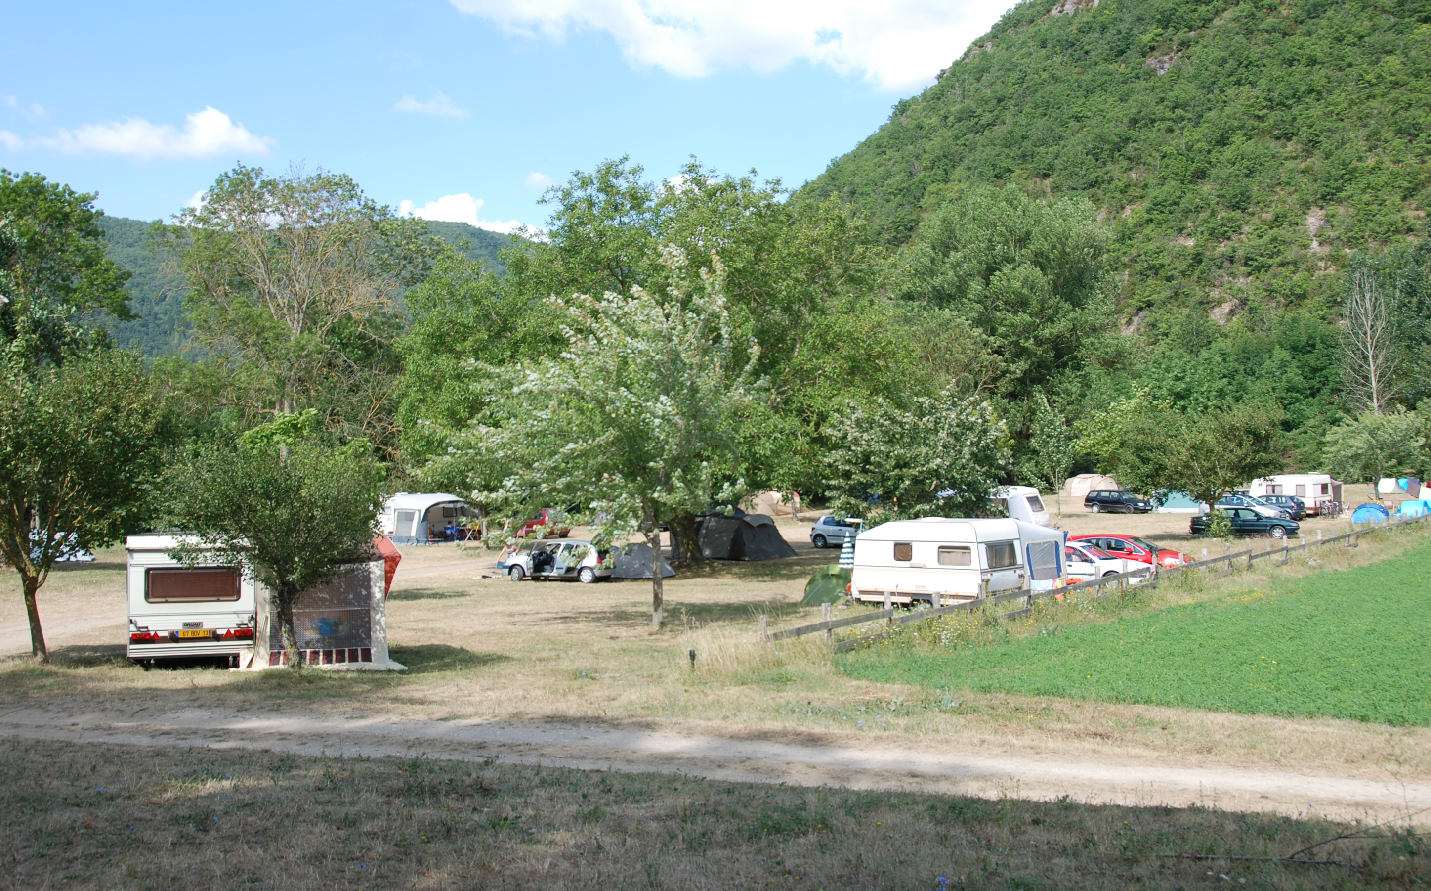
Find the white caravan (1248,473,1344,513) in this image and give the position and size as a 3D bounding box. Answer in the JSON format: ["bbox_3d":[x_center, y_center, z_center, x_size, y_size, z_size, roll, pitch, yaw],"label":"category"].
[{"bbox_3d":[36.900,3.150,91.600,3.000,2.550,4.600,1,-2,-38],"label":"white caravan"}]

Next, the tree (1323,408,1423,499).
[{"bbox_3d":[53.200,0.700,116.000,7.900,7.400,7.600,-1,-2,25],"label":"tree"}]

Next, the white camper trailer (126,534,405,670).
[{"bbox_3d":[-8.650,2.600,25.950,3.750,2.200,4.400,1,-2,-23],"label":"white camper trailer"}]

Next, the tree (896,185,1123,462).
[{"bbox_3d":[23.400,-7.800,113.000,17.300,24.500,16.000,0,-2,12],"label":"tree"}]

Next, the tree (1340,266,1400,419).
[{"bbox_3d":[65.500,-7.000,144.000,5.800,21.000,5.600,-1,-2,24],"label":"tree"}]

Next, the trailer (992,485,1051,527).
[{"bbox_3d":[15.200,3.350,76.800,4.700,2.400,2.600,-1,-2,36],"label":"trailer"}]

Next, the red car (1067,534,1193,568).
[{"bbox_3d":[13.154,3.668,46.800,4.600,1.540,1.830,-1,-2,28],"label":"red car"}]

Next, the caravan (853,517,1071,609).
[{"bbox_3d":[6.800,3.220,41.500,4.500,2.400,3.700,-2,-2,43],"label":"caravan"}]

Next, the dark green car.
[{"bbox_3d":[23.948,3.537,64.800,4.550,1.410,1.760,-1,-2,24],"label":"dark green car"}]

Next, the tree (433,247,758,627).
[{"bbox_3d":[-2.444,-0.183,29.300,6.500,7.700,6.100,0,-1,0],"label":"tree"}]

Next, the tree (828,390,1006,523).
[{"bbox_3d":[6.825,1.324,48.500,6.200,6.450,5.900,0,-1,0],"label":"tree"}]

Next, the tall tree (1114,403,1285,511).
[{"bbox_3d":[20.800,1.000,61.700,7.200,5.600,6.800,-1,-2,19],"label":"tall tree"}]

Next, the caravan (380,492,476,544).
[{"bbox_3d":[-14.007,3.550,69.500,4.800,2.450,4.100,1,-2,-33],"label":"caravan"}]

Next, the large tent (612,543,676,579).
[{"bbox_3d":[-2.608,4.052,50.300,2.700,1.270,2.200,0,-1,-10],"label":"large tent"}]

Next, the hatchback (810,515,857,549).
[{"bbox_3d":[6.047,3.765,62.300,3.900,1.440,1.660,0,-2,12],"label":"hatchback"}]

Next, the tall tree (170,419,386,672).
[{"bbox_3d":[-7.100,1.530,23.300,3.500,4.150,3.400,1,-2,-17],"label":"tall tree"}]

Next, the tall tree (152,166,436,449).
[{"bbox_3d":[-24.885,-6.032,85.000,15.800,21.000,15.000,0,-1,0],"label":"tall tree"}]

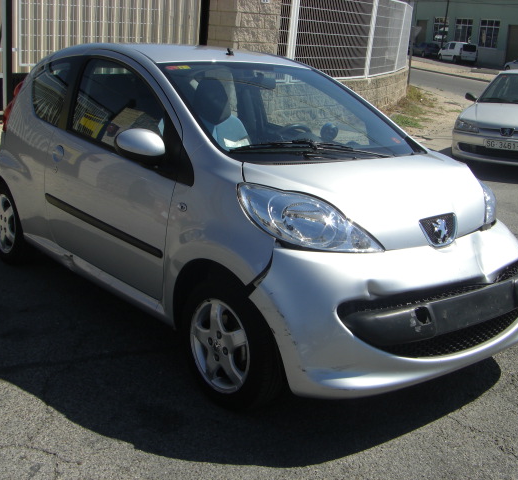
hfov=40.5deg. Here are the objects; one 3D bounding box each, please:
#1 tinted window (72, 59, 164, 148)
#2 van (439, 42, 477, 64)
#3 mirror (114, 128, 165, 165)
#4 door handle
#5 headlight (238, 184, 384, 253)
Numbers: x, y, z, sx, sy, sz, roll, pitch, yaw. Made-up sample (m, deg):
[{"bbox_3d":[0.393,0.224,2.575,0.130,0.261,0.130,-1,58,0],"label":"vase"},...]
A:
[{"bbox_3d":[-0.669,-0.644,3.370,0.110,0.390,0.940,10,7,-42],"label":"tinted window"},{"bbox_3d":[19.333,-18.251,68.500,1.800,1.860,4.400,-1,17,-16],"label":"van"},{"bbox_3d":[-0.491,-0.384,2.919,0.220,0.170,0.130,-8,18,-39],"label":"mirror"},{"bbox_3d":[-1.054,-0.457,3.707,0.045,0.090,0.130,-8,18,-39],"label":"door handle"},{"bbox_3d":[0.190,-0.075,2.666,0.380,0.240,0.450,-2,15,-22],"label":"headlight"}]

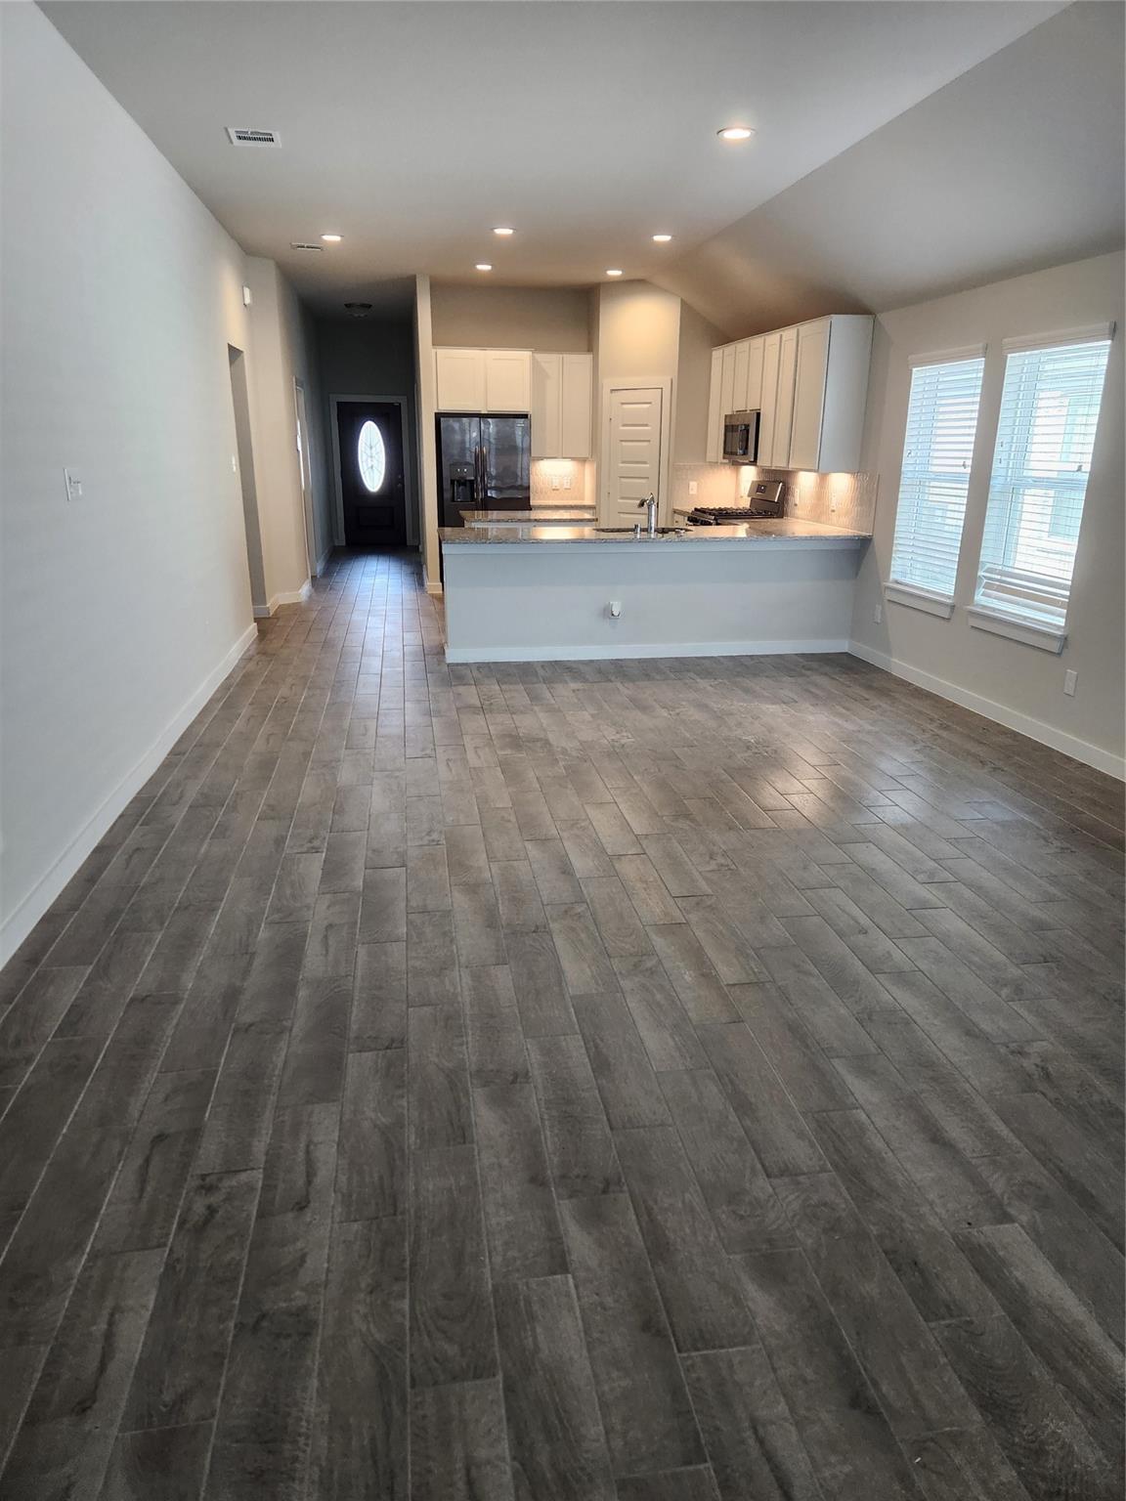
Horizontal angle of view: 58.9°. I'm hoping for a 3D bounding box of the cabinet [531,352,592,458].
[{"bbox_3d":[-0.051,-3.665,10.642,0.670,1.045,0.325,-2,17,-8],"label":"cabinet"}]

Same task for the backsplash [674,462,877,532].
[{"bbox_3d":[1.712,-2.262,8.744,0.650,0.458,3.240,-2,17,-8],"label":"backsplash"}]

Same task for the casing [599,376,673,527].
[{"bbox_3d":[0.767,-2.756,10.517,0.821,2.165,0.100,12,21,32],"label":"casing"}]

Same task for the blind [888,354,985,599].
[{"bbox_3d":[2.390,-1.782,6.470,0.060,1.470,0.920,-2,17,-8],"label":"blind"}]

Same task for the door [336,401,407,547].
[{"bbox_3d":[-2.844,-4.110,14.963,0.915,2.060,0.050,-2,17,-8],"label":"door"}]

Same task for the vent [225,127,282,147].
[{"bbox_3d":[-1.632,-3.233,5.279,0.258,0.020,0.300,-2,17,-8],"label":"vent"}]

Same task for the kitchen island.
[{"bbox_3d":[0.648,-1.221,7.681,3.140,0.914,0.940,-2,17,-8],"label":"kitchen island"}]

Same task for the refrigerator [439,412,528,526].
[{"bbox_3d":[-0.814,-2.593,10.585,0.905,1.790,0.760,-2,17,-8],"label":"refrigerator"}]

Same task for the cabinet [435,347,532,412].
[{"bbox_3d":[-0.840,-3.810,10.317,0.960,0.603,0.610,-2,17,-8],"label":"cabinet"}]

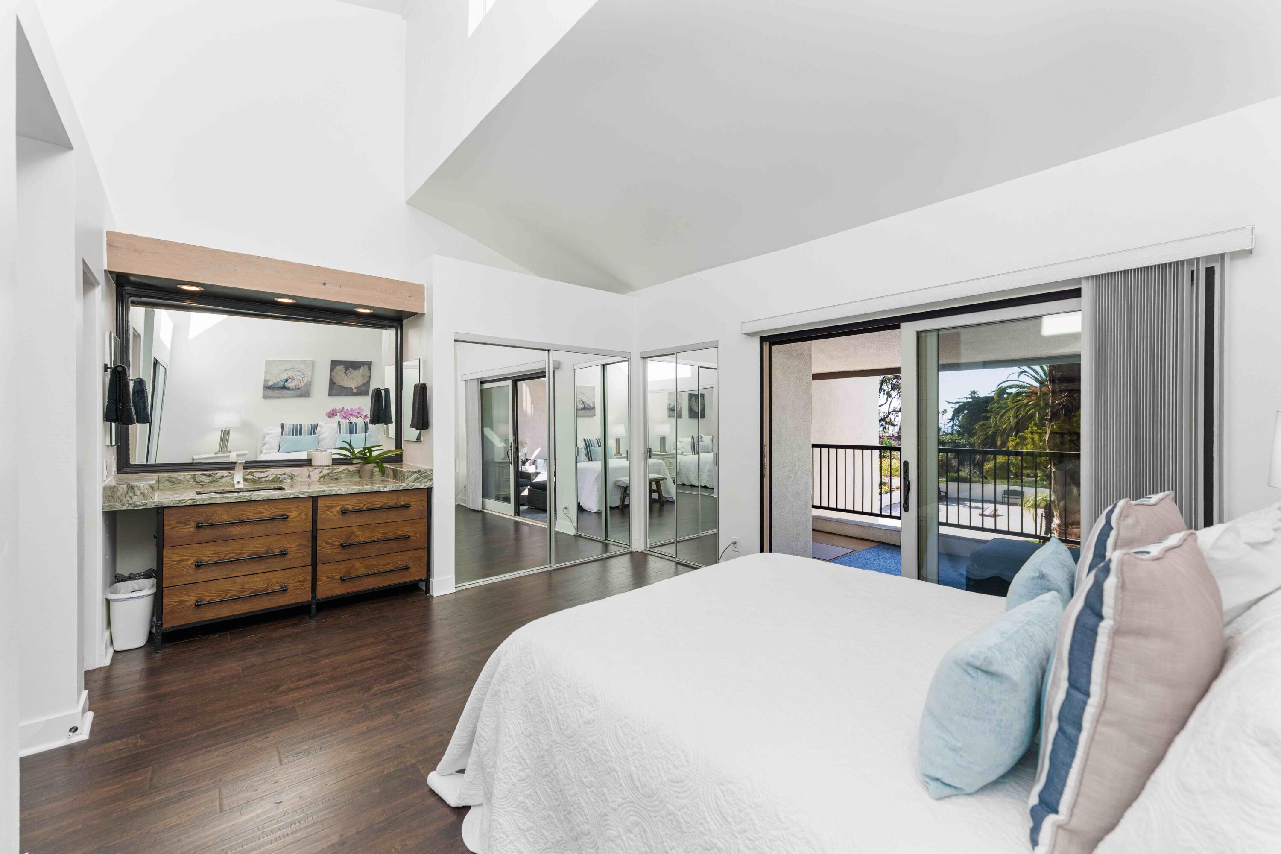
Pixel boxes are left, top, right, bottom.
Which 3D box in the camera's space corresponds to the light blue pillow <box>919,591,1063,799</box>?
[{"bbox_3d":[0.701,0.500,0.970,0.480,0.285,0.140,0,14,-39],"label":"light blue pillow"}]

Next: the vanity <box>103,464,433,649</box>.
[{"bbox_3d":[-2.536,0.820,3.608,1.775,0.985,0.740,0,0,-40],"label":"vanity"}]

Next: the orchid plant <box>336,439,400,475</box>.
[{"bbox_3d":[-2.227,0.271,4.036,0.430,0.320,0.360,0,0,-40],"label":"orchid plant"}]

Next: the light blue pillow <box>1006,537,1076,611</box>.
[{"bbox_3d":[1.178,0.495,1.474,0.480,0.285,0.130,0,13,-42],"label":"light blue pillow"}]

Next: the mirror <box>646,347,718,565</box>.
[{"bbox_3d":[0.392,0.290,4.879,0.060,2.030,1.000,0,0,-40],"label":"mirror"}]

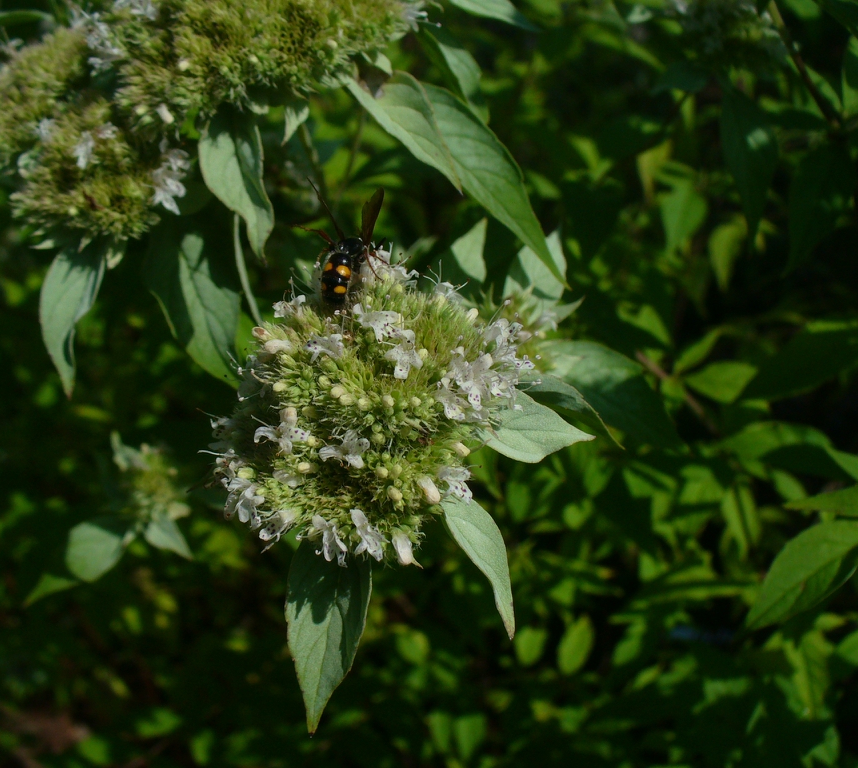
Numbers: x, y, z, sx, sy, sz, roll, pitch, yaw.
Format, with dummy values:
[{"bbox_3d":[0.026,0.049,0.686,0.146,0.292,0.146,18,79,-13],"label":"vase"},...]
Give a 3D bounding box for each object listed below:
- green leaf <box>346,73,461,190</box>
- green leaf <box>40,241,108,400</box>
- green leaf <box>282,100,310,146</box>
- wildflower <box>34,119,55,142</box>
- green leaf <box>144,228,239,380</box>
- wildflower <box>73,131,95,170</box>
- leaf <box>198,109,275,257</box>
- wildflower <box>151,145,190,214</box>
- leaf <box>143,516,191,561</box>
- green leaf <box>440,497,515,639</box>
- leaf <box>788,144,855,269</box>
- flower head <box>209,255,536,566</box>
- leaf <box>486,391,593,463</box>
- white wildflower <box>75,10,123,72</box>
[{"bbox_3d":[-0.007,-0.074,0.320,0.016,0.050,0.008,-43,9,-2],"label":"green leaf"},{"bbox_3d":[-0.101,-0.019,0.310,0.018,0.047,0.008,0,12,-18],"label":"green leaf"},{"bbox_3d":[-0.023,-0.045,0.190,0.005,0.003,0.011,24,74,7],"label":"green leaf"},{"bbox_3d":[-0.070,-0.046,0.200,0.004,0.004,0.004,3,37,5],"label":"wildflower"},{"bbox_3d":[-0.069,-0.023,0.320,0.022,0.052,0.010,-29,12,-16],"label":"green leaf"},{"bbox_3d":[-0.061,-0.042,0.195,0.004,0.006,0.004,0,37,0],"label":"wildflower"},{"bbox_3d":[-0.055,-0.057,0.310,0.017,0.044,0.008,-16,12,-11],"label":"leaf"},{"bbox_3d":[-0.045,-0.036,0.192,0.006,0.011,0.006,-14,39,-18],"label":"wildflower"},{"bbox_3d":[-0.062,0.036,0.260,0.010,0.003,0.015,-39,71,-25],"label":"leaf"},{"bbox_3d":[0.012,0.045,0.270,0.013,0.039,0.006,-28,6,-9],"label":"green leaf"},{"bbox_3d":[0.179,-0.081,0.500,0.028,0.066,0.011,23,12,20],"label":"leaf"},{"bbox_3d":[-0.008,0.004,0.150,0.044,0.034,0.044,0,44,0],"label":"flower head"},{"bbox_3d":[0.016,0.006,0.157,0.018,0.004,0.012,13,52,3],"label":"leaf"},{"bbox_3d":[-0.095,-0.099,0.315,0.014,0.018,0.011,0,17,2],"label":"white wildflower"}]

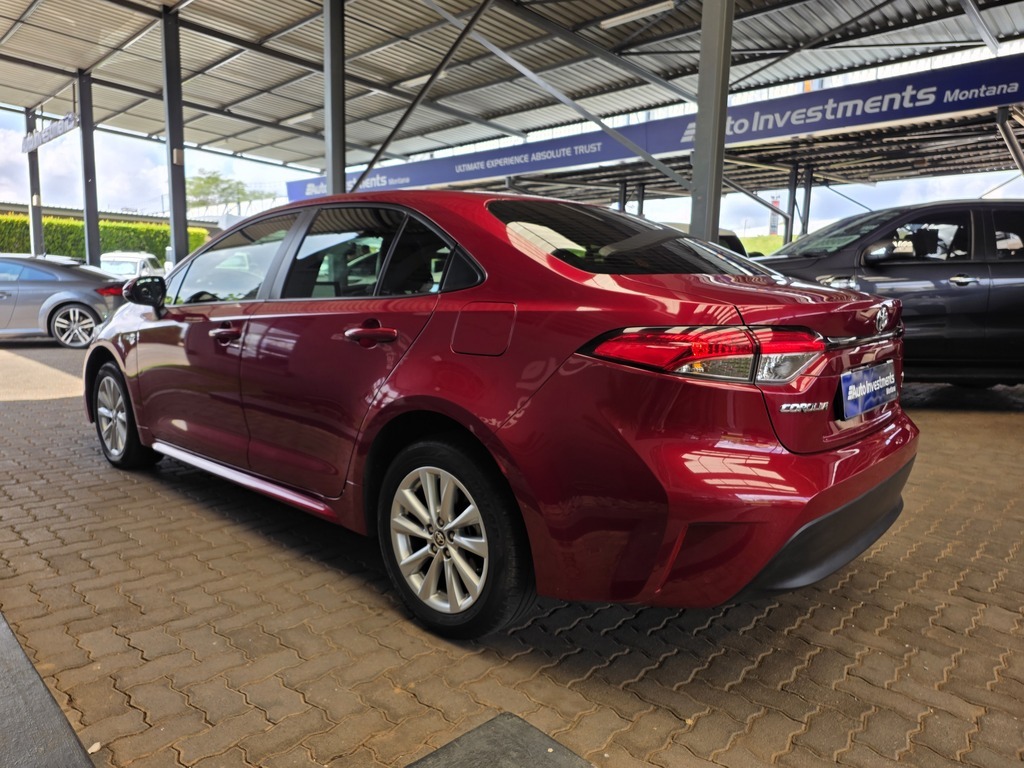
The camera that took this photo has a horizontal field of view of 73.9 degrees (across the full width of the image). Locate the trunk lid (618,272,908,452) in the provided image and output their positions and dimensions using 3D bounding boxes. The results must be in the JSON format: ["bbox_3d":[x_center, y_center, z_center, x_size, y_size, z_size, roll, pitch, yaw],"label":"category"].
[{"bbox_3d":[0.879,-0.100,2.185,0.580,0.480,1.200,8,10,41],"label":"trunk lid"}]

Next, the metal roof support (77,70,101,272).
[{"bbox_3d":[-8.257,-3.502,13.337,0.134,5.017,0.172,9,11,43],"label":"metal roof support"}]

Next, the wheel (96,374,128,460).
[{"bbox_3d":[-2.205,0.177,3.893,0.445,0.445,0.160,8,10,41],"label":"wheel"}]

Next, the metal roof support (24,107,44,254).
[{"bbox_3d":[-11.440,-3.997,16.363,0.134,5.017,0.172,9,11,43],"label":"metal roof support"}]

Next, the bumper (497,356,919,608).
[{"bbox_3d":[0.819,0.200,2.273,0.750,0.670,1.760,8,10,41],"label":"bumper"}]

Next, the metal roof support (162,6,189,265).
[{"bbox_3d":[-5.075,-3.007,10.312,0.134,5.017,0.172,9,11,43],"label":"metal roof support"}]

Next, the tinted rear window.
[{"bbox_3d":[0.468,-0.499,2.500,0.660,0.120,1.180,36,27,33],"label":"tinted rear window"}]

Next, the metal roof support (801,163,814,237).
[{"bbox_3d":[6.556,-2.903,15.396,0.120,3.947,0.150,9,11,43],"label":"metal roof support"}]

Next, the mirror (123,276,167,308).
[{"bbox_3d":[-1.665,-0.424,3.111,0.160,0.155,0.200,8,10,41],"label":"mirror"}]

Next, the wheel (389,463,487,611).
[{"bbox_3d":[-0.181,0.469,2.130,0.445,0.445,0.160,8,10,41],"label":"wheel"}]

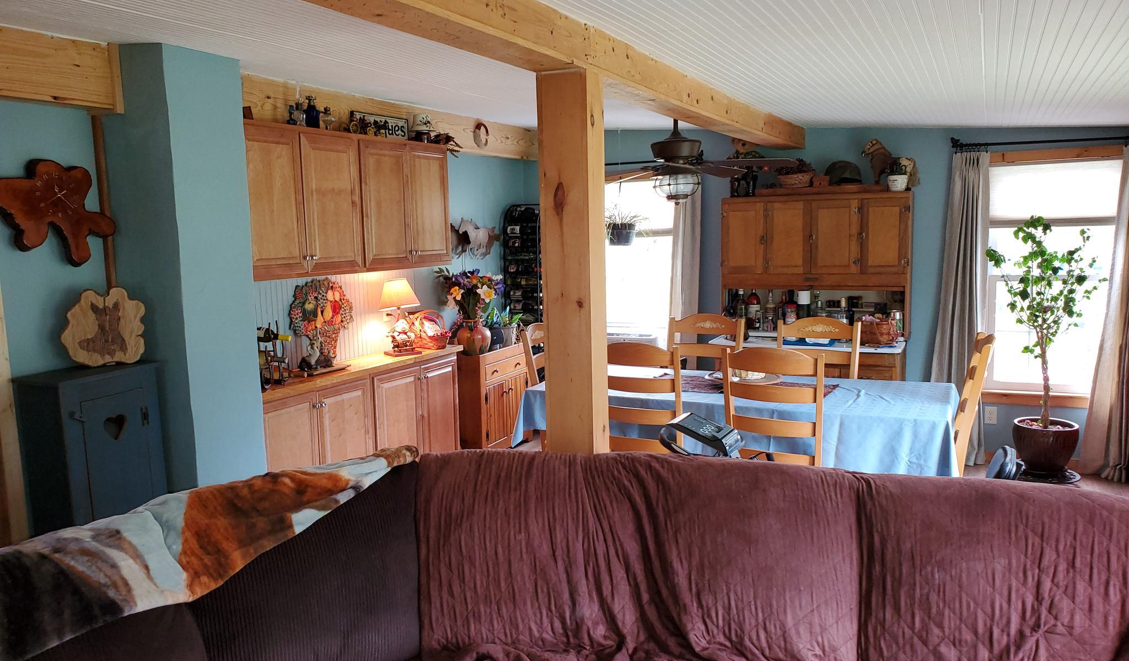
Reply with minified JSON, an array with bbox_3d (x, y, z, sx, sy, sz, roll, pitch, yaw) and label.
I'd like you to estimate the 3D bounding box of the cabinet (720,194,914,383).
[{"bbox_3d":[1.647,-0.002,5.648,1.210,1.800,0.680,2,8,28],"label":"cabinet"}]

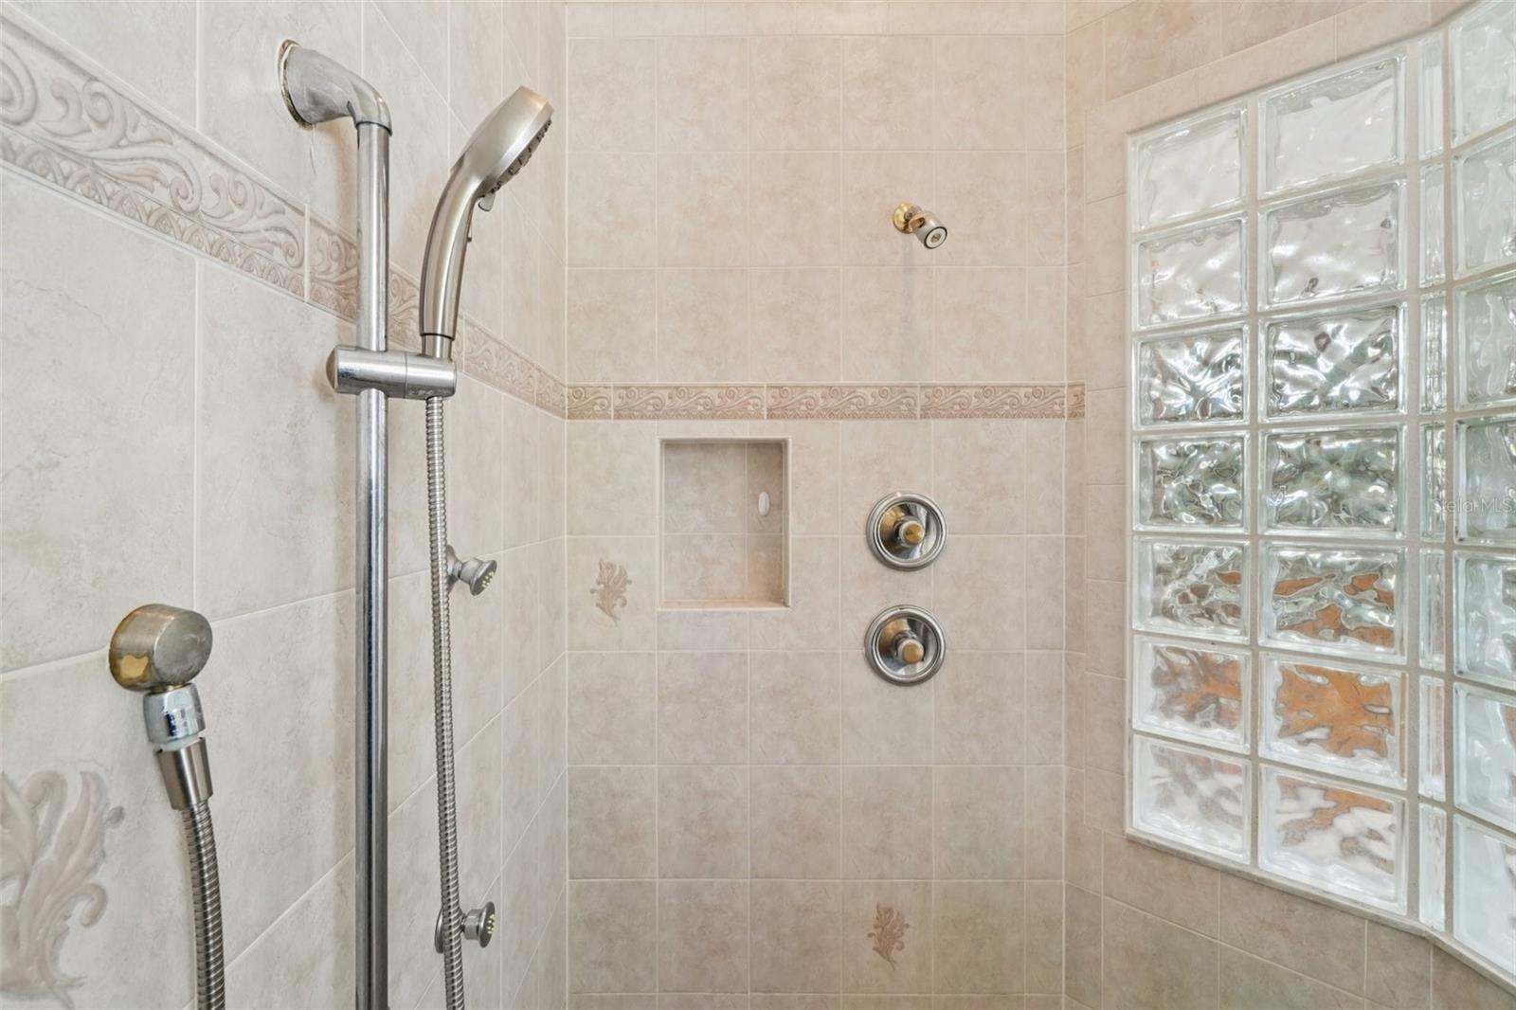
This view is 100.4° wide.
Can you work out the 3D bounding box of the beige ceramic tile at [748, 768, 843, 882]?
[{"bbox_3d":[0.084,0.702,1.398,0.200,0.250,0.010,0,0,0],"label":"beige ceramic tile"}]

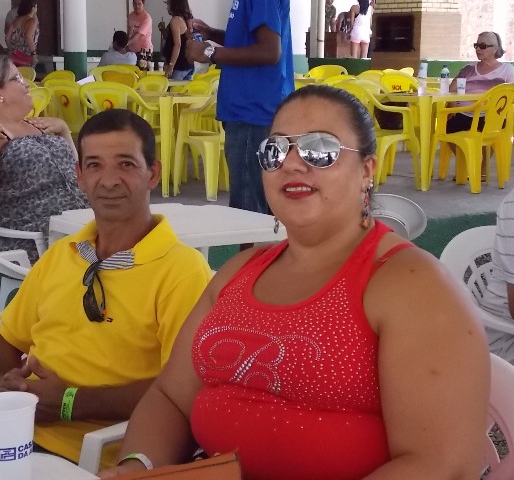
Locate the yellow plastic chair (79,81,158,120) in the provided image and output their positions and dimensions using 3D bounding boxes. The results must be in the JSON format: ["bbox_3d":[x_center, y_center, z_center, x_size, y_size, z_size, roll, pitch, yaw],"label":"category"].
[{"bbox_3d":[-1.072,-0.819,8.419,0.560,0.810,0.530,3,11,18],"label":"yellow plastic chair"}]

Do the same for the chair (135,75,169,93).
[{"bbox_3d":[-1.038,-1.100,9.988,0.530,0.810,0.560,8,13,37],"label":"chair"}]

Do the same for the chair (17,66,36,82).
[{"bbox_3d":[-2.810,-1.560,12.560,0.560,0.810,0.530,-3,10,-15],"label":"chair"}]

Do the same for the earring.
[{"bbox_3d":[0.172,-0.057,1.690,0.016,0.076,0.014,-8,13,-39],"label":"earring"}]

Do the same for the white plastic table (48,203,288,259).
[{"bbox_3d":[-0.343,0.273,4.532,0.710,0.720,0.710,-8,13,-38],"label":"white plastic table"}]

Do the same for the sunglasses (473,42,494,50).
[{"bbox_3d":[1.923,-1.629,9.200,0.145,0.050,0.145,-6,12,-32],"label":"sunglasses"}]

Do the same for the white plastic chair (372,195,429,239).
[{"bbox_3d":[0.364,0.172,4.788,0.560,0.800,0.550,-9,14,-42],"label":"white plastic chair"}]

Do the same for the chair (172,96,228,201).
[{"bbox_3d":[-0.260,-0.721,7.870,0.530,0.810,0.560,9,13,40],"label":"chair"}]

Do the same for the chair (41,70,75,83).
[{"bbox_3d":[-2.243,-1.401,11.618,0.550,0.800,0.560,9,14,39],"label":"chair"}]

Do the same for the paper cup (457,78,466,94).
[{"bbox_3d":[1.553,-1.164,8.284,0.075,0.116,0.075,0,10,0],"label":"paper cup"}]

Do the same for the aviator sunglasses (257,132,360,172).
[{"bbox_3d":[0.092,-0.125,1.630,0.142,0.052,0.140,-3,0,28],"label":"aviator sunglasses"}]

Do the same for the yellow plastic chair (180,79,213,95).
[{"bbox_3d":[-0.655,-0.952,9.259,0.550,0.800,0.560,8,13,36],"label":"yellow plastic chair"}]

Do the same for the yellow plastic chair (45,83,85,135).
[{"bbox_3d":[-1.441,-0.913,8.945,0.560,0.810,0.530,6,12,31],"label":"yellow plastic chair"}]

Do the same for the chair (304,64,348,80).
[{"bbox_3d":[0.752,-1.663,12.961,0.560,0.800,0.550,4,11,20],"label":"chair"}]

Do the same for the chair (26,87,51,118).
[{"bbox_3d":[-1.824,-0.736,8.102,0.550,0.800,0.560,8,13,34],"label":"chair"}]

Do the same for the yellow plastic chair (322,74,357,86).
[{"bbox_3d":[0.695,-1.127,10.140,0.530,0.810,0.560,6,12,29],"label":"yellow plastic chair"}]

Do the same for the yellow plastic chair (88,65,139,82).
[{"bbox_3d":[-1.703,-1.744,13.397,0.560,0.800,0.550,2,11,8],"label":"yellow plastic chair"}]

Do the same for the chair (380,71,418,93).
[{"bbox_3d":[1.400,-1.290,11.049,0.560,0.800,0.550,2,11,7],"label":"chair"}]

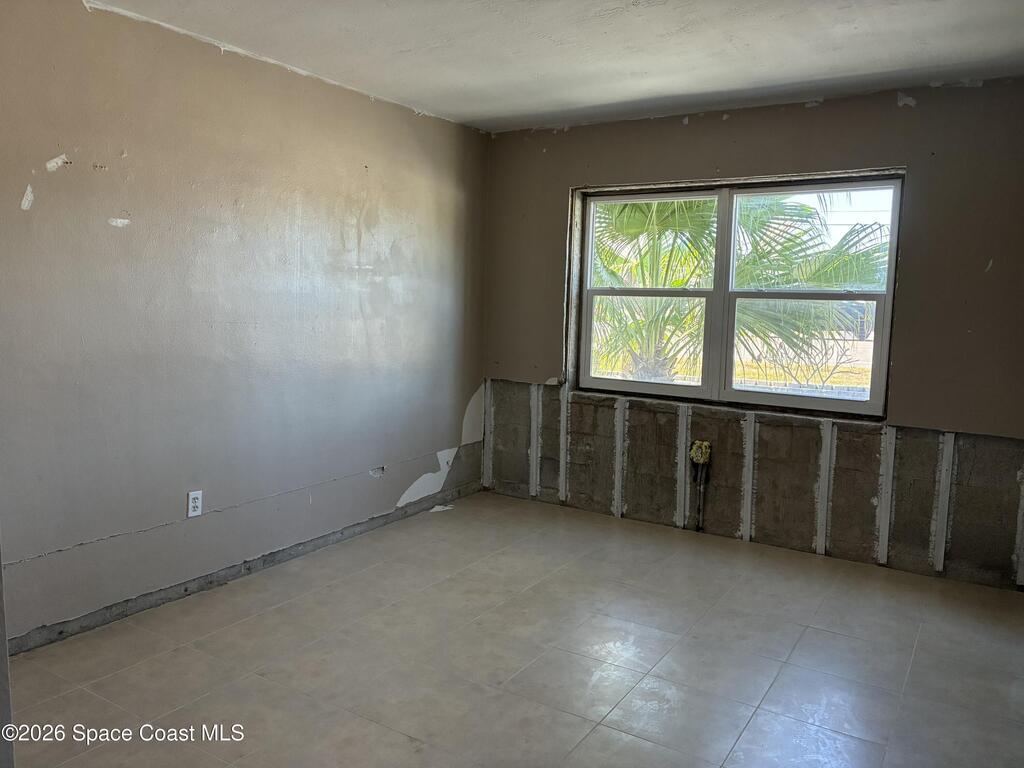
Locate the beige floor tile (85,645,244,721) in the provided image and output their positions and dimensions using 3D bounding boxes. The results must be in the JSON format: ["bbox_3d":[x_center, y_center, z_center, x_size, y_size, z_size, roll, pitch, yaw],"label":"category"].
[{"bbox_3d":[-1.225,1.062,2.751,0.400,0.010,0.400,5,8,32],"label":"beige floor tile"}]

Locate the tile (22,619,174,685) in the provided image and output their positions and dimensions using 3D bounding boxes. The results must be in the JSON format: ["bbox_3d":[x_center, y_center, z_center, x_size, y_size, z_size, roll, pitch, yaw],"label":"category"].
[{"bbox_3d":[-1.565,1.032,2.965,0.400,0.010,0.400,5,8,32],"label":"tile"}]

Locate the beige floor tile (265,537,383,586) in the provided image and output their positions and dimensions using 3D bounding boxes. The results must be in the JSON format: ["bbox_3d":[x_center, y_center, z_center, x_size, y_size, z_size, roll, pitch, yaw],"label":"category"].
[{"bbox_3d":[-0.919,0.930,3.978,0.400,0.010,0.400,5,8,32],"label":"beige floor tile"}]

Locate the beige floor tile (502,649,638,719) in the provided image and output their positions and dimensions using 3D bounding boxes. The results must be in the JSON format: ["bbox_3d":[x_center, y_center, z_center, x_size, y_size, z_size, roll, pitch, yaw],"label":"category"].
[{"bbox_3d":[0.225,1.085,2.787,0.400,0.010,0.400,5,8,32],"label":"beige floor tile"}]

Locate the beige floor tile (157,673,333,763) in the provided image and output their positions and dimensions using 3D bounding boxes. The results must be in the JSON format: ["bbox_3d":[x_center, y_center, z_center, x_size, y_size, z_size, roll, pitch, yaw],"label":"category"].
[{"bbox_3d":[-0.885,1.093,2.538,0.400,0.010,0.400,5,8,32],"label":"beige floor tile"}]

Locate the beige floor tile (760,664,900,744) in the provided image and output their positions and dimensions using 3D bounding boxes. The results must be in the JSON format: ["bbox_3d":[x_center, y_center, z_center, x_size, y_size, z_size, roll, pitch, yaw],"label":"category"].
[{"bbox_3d":[1.119,1.112,2.698,0.400,0.010,0.400,5,8,32],"label":"beige floor tile"}]

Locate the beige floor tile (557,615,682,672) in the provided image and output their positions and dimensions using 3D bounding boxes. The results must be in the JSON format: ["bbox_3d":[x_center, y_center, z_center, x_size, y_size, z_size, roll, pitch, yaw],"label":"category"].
[{"bbox_3d":[0.444,1.056,3.140,0.402,0.010,0.402,5,8,32],"label":"beige floor tile"}]

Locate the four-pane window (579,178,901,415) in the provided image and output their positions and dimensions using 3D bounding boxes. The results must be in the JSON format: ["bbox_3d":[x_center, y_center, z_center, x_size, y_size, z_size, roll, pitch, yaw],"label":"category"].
[{"bbox_3d":[1.265,-0.526,4.608,1.841,1.243,0.090,5,8,32],"label":"four-pane window"}]

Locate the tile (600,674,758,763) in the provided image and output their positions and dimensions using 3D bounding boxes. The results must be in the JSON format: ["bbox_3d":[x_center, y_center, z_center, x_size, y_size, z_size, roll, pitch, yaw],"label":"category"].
[{"bbox_3d":[0.564,1.116,2.573,0.400,0.010,0.400,5,8,32],"label":"tile"}]

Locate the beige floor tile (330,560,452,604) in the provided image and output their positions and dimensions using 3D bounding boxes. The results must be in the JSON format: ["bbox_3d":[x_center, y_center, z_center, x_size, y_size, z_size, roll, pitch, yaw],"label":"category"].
[{"bbox_3d":[-0.581,0.964,3.786,0.402,0.010,0.402,5,8,32],"label":"beige floor tile"}]

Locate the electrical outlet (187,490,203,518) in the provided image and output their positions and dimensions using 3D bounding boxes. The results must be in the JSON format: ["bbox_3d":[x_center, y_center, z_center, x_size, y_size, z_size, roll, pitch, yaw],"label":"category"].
[{"bbox_3d":[-1.438,0.543,3.486,0.012,0.115,0.070,5,8,32],"label":"electrical outlet"}]

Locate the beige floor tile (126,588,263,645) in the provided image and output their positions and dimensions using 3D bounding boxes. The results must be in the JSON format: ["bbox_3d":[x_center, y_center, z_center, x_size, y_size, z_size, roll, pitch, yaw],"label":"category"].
[{"bbox_3d":[-1.357,1.001,3.321,0.402,0.010,0.402,5,8,32],"label":"beige floor tile"}]

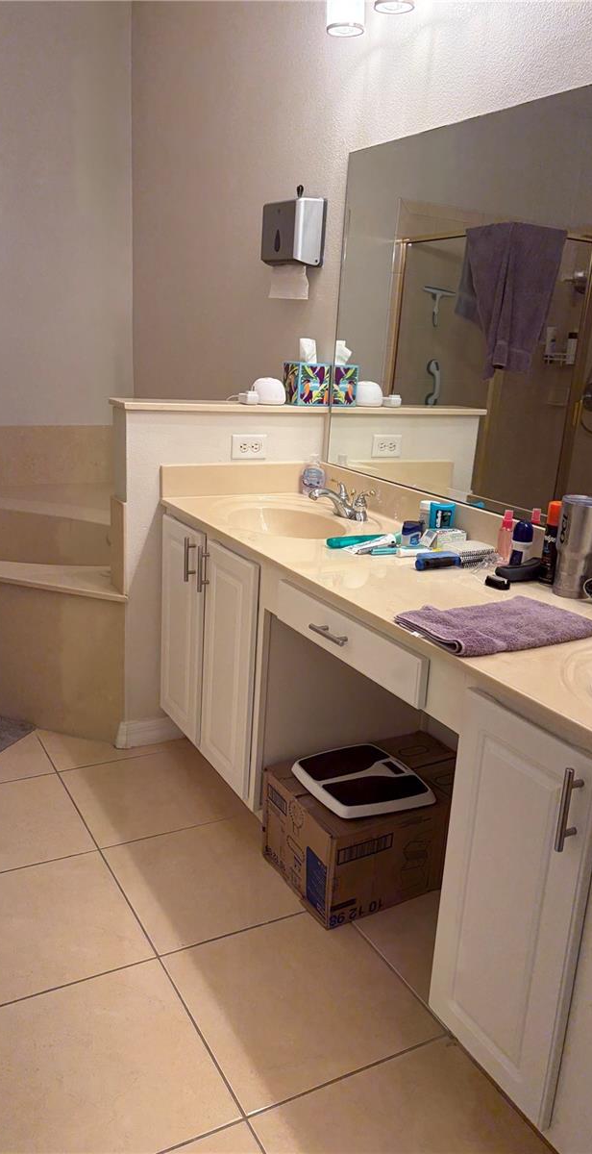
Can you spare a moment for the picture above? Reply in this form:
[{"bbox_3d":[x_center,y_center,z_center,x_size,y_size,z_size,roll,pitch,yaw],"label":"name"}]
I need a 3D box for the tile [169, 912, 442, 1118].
[{"bbox_3d":[0.003,0.848,1.757,0.430,0.010,0.430,-5,18,-28],"label":"tile"}]

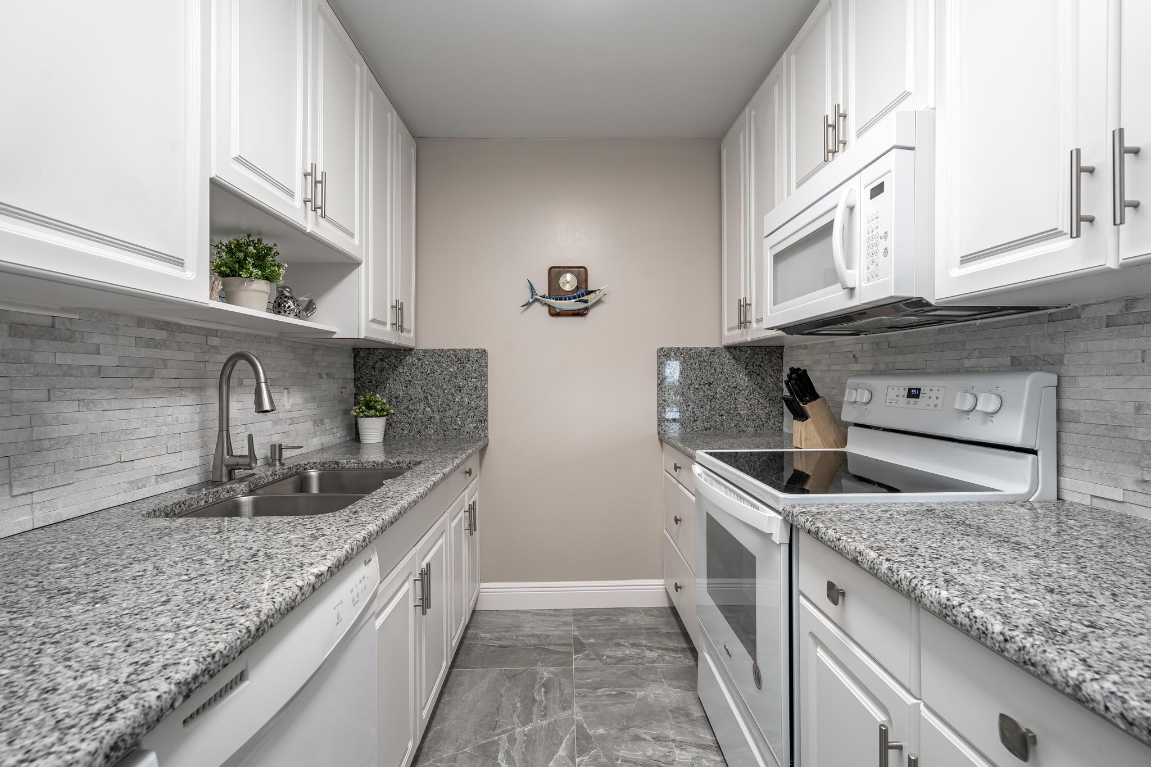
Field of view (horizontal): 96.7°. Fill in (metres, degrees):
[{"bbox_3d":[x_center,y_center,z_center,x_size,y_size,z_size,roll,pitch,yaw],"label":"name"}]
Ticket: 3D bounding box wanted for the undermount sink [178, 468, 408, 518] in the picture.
[{"bbox_3d":[-0.713,0.408,1.430,0.425,0.205,0.765,0,0,-1],"label":"undermount sink"}]

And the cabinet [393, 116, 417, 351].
[{"bbox_3d":[-0.989,-0.724,2.473,0.328,1.073,0.343,0,0,-1],"label":"cabinet"}]

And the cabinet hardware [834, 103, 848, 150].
[{"bbox_3d":[0.777,-0.750,1.496,0.037,0.139,0.012,0,0,-1],"label":"cabinet hardware"}]

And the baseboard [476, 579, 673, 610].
[{"bbox_3d":[-0.003,1.105,2.673,1.028,0.143,0.018,0,0,-1],"label":"baseboard"}]

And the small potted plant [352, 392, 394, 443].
[{"bbox_3d":[-0.985,0.163,2.480,0.200,0.240,0.200,0,0,-1],"label":"small potted plant"}]

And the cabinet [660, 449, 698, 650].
[{"bbox_3d":[0.784,0.732,2.304,0.635,0.865,0.765,0,0,-1],"label":"cabinet"}]

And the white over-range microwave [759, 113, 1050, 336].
[{"bbox_3d":[0.885,-0.394,1.521,0.440,0.440,0.758,0,0,-1],"label":"white over-range microwave"}]

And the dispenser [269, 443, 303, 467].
[{"bbox_3d":[-1.015,0.250,1.798,0.121,0.077,0.050,0,0,-1],"label":"dispenser"}]

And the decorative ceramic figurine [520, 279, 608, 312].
[{"bbox_3d":[-0.059,-0.451,2.626,0.451,0.173,0.060,0,0,-1],"label":"decorative ceramic figurine"}]

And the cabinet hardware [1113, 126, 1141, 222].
[{"bbox_3d":[0.793,-0.298,0.737,0.037,0.137,0.012,0,0,-1],"label":"cabinet hardware"}]

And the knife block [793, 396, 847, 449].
[{"bbox_3d":[0.997,0.159,2.089,0.175,0.208,0.090,0,0,-1],"label":"knife block"}]

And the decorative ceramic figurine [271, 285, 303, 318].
[{"bbox_3d":[-0.986,-0.275,1.792,0.095,0.127,0.155,0,1,38],"label":"decorative ceramic figurine"}]

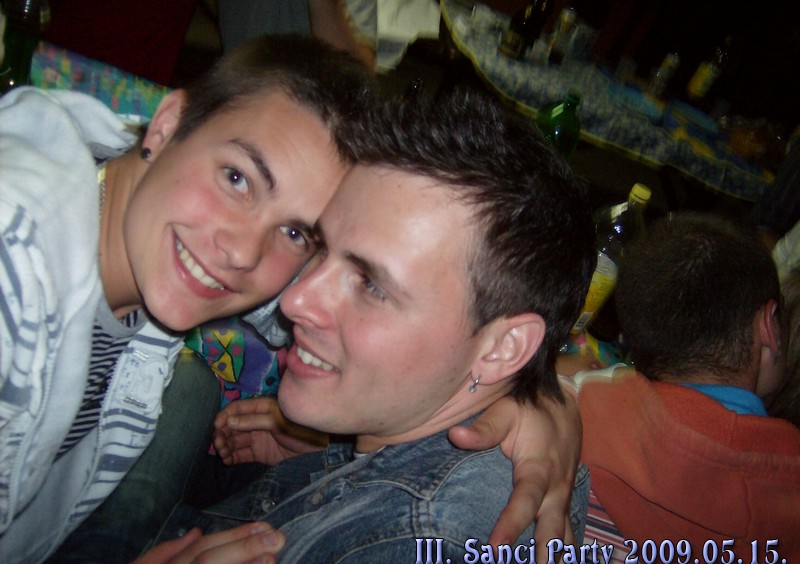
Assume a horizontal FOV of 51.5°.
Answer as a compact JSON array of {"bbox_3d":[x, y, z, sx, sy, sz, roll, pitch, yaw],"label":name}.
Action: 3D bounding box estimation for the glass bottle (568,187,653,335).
[{"bbox_3d":[0.335,-0.035,1.406,0.090,0.297,0.090,32,30,11],"label":"glass bottle"}]

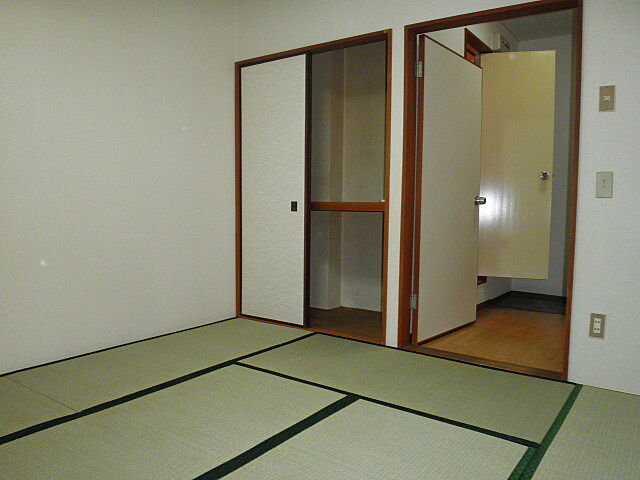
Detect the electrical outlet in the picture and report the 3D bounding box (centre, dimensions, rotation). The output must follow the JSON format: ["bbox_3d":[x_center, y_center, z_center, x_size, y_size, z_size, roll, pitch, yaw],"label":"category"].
[{"bbox_3d":[1.398,0.433,2.424,0.070,0.120,0.012,3,5,36],"label":"electrical outlet"}]

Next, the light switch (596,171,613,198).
[{"bbox_3d":[1.405,-0.272,2.375,0.070,0.120,0.012,3,5,36],"label":"light switch"}]

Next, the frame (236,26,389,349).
[{"bbox_3d":[-0.095,-0.351,3.509,1.370,2.026,0.110,3,5,36],"label":"frame"}]

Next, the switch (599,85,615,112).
[{"bbox_3d":[1.402,-0.692,2.349,0.070,0.120,0.012,3,5,36],"label":"switch"}]

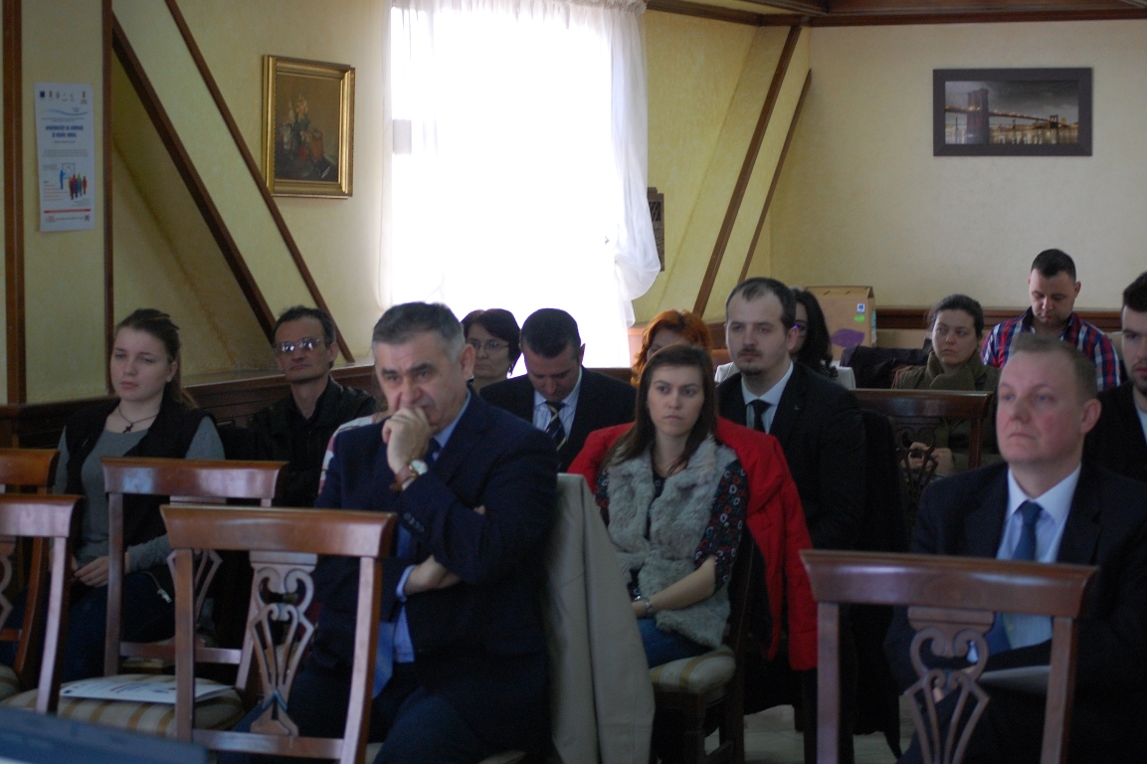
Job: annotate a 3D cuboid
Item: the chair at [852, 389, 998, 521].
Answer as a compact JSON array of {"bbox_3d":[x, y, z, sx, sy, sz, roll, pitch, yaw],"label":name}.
[{"bbox_3d":[0.925,0.517,7.511,0.470,0.970,0.540,2,4,21],"label":"chair"}]

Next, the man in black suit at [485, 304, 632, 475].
[{"bbox_3d":[-0.100,0.424,6.937,0.530,1.237,0.800,1,4,17],"label":"man in black suit"}]

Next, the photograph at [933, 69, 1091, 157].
[{"bbox_3d":[2.162,-1.329,12.888,0.800,0.440,0.030,2,4,22],"label":"photograph"}]

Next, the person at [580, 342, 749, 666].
[{"bbox_3d":[0.139,0.519,5.967,0.470,1.183,0.800,2,4,22],"label":"person"}]

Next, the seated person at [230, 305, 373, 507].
[{"bbox_3d":[-0.814,0.409,7.255,0.500,1.223,0.800,1,4,16],"label":"seated person"}]

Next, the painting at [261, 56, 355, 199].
[{"bbox_3d":[-0.893,-0.858,8.811,0.040,0.455,0.455,3,5,32],"label":"painting"}]

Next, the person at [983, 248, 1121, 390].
[{"bbox_3d":[1.563,0.240,8.679,0.520,1.359,0.800,1,4,18],"label":"person"}]

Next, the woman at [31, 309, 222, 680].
[{"bbox_3d":[-1.109,0.462,6.282,0.510,1.253,0.780,1,4,10],"label":"woman"}]

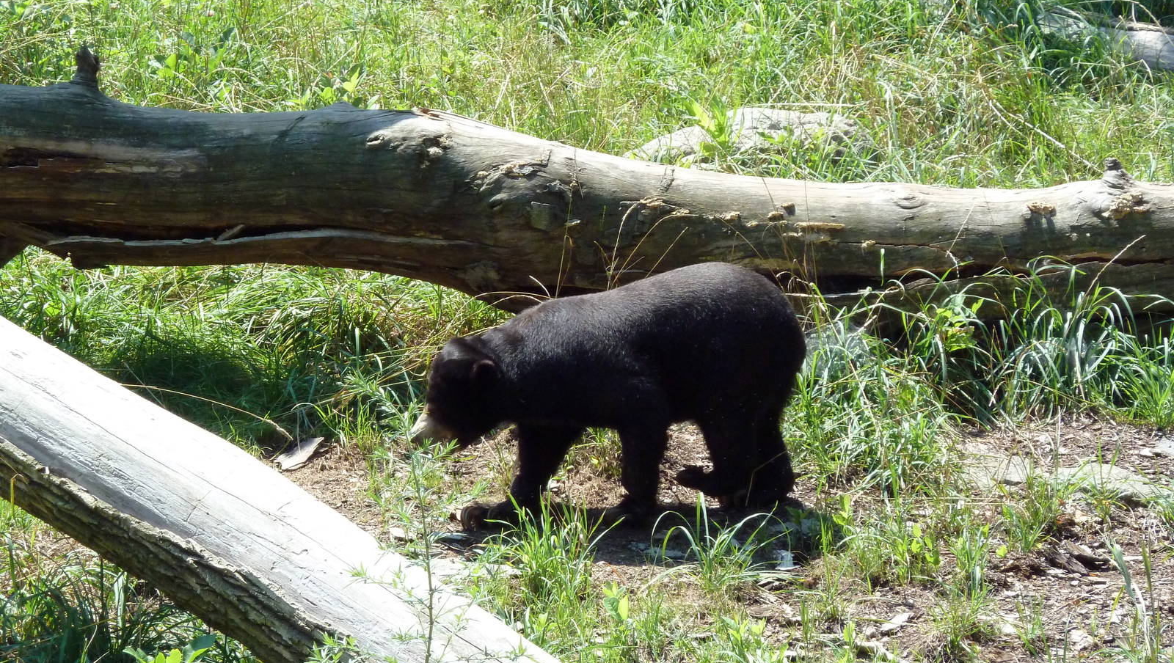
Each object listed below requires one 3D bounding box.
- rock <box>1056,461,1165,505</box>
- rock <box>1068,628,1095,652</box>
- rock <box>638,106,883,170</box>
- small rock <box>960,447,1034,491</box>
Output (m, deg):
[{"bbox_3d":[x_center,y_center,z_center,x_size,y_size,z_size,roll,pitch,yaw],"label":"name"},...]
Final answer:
[{"bbox_3d":[1.545,0.448,16.926,0.320,0.080,0.220,0,15,0],"label":"rock"},{"bbox_3d":[1.353,0.845,15.689,0.072,0.045,0.065,0,15,0],"label":"rock"},{"bbox_3d":[0.581,-0.664,20.000,0.860,0.220,0.500,0,15,0],"label":"rock"},{"bbox_3d":[1.222,0.411,17.065,0.210,0.070,0.220,0,15,0],"label":"small rock"}]

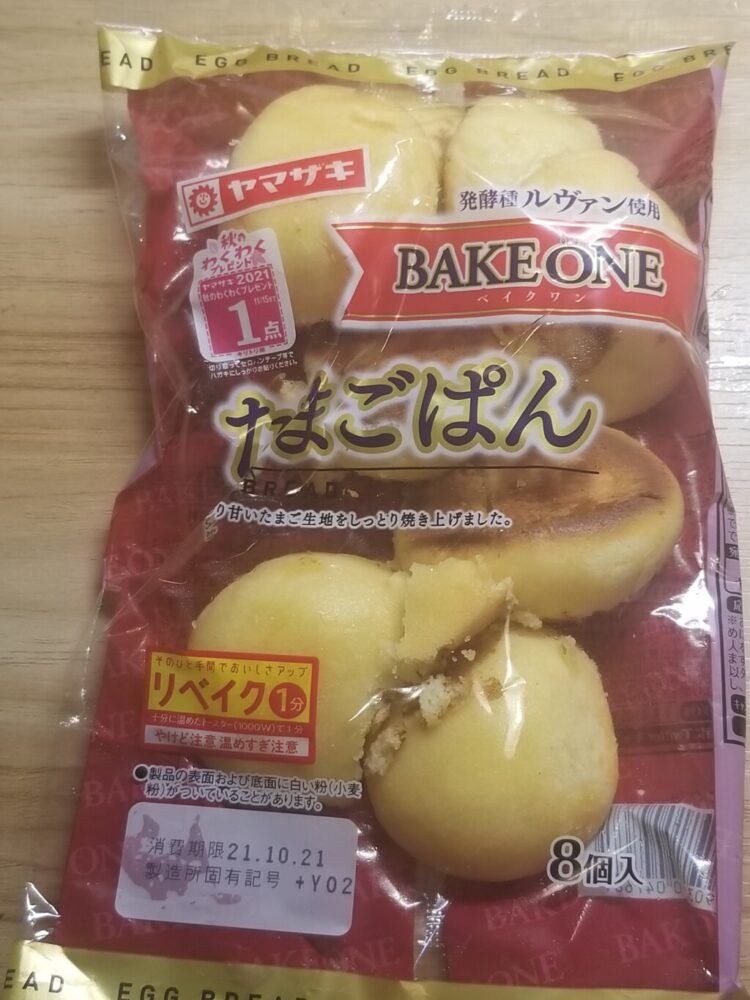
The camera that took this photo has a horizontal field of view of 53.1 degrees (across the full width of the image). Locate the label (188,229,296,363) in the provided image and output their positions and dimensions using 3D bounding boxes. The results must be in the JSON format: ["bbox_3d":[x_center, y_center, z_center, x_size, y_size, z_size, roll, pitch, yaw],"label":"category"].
[{"bbox_3d":[-0.036,-0.056,0.206,0.025,0.004,0.036,-11,78,10],"label":"label"}]

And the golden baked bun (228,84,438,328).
[{"bbox_3d":[-0.012,-0.085,0.215,0.061,0.042,0.065,0,83,0],"label":"golden baked bun"}]

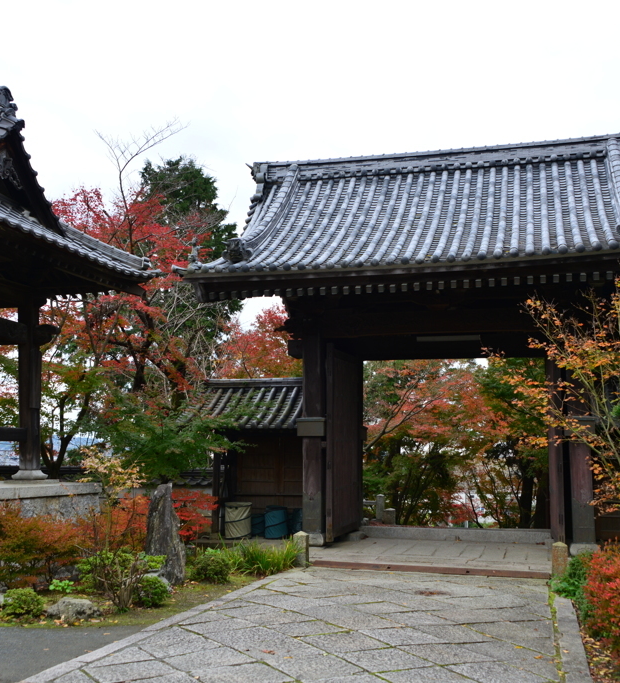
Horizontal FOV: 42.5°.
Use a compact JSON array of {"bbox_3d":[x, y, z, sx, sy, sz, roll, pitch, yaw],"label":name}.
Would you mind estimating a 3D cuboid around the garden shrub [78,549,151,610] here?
[{"bbox_3d":[-2.043,2.506,8.344,0.766,0.638,0.690,2,-8,-13],"label":"garden shrub"}]

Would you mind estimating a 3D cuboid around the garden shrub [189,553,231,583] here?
[{"bbox_3d":[-1.311,2.960,10.397,0.542,0.384,0.515,2,-8,-7],"label":"garden shrub"}]

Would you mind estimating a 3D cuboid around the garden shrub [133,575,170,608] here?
[{"bbox_3d":[-1.706,2.707,8.632,0.381,0.339,0.362,2,-8,-11],"label":"garden shrub"}]

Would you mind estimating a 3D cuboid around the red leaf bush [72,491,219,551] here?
[{"bbox_3d":[-2.381,2.749,11.620,1.950,1.050,1.300,0,-8,0],"label":"red leaf bush"}]

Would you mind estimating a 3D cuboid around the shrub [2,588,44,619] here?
[{"bbox_3d":[-2.838,2.605,7.896,0.389,0.282,0.370,3,-8,-19],"label":"shrub"}]

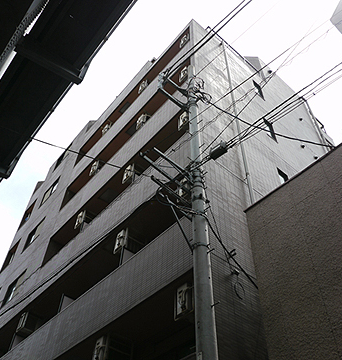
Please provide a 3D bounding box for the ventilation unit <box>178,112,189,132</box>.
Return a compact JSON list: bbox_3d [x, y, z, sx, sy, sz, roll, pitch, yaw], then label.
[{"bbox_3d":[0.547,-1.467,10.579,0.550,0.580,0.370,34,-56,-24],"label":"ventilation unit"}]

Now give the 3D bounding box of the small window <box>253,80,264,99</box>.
[{"bbox_3d":[3.442,-3.523,15.403,0.500,1.050,0.160,34,-56,-24],"label":"small window"}]

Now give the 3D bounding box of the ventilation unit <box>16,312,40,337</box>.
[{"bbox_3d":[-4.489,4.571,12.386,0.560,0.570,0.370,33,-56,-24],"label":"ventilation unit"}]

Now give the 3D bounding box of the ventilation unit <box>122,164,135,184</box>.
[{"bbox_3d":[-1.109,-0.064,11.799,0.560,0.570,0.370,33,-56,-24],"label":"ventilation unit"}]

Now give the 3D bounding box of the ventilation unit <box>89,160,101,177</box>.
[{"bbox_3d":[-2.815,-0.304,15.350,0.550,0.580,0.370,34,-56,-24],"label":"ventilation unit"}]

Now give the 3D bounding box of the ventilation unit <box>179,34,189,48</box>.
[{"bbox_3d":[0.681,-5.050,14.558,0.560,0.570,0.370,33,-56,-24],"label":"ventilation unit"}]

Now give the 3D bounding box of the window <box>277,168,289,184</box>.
[{"bbox_3d":[3.219,0.124,10.997,0.500,1.040,0.120,33,-56,-24],"label":"window"}]

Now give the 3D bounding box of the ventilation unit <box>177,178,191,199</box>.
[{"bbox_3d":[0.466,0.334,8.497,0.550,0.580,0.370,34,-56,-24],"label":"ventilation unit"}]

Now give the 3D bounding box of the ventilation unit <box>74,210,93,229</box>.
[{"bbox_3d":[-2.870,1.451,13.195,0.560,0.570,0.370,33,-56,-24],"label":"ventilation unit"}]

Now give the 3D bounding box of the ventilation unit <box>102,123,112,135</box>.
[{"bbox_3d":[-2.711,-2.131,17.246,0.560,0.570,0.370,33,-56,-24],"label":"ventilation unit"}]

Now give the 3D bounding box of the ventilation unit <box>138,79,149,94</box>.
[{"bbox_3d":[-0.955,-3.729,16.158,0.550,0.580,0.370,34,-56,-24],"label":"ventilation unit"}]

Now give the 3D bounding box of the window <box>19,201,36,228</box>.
[{"bbox_3d":[-7.516,1.823,20.522,0.150,1.400,1.200,33,-56,-24],"label":"window"}]

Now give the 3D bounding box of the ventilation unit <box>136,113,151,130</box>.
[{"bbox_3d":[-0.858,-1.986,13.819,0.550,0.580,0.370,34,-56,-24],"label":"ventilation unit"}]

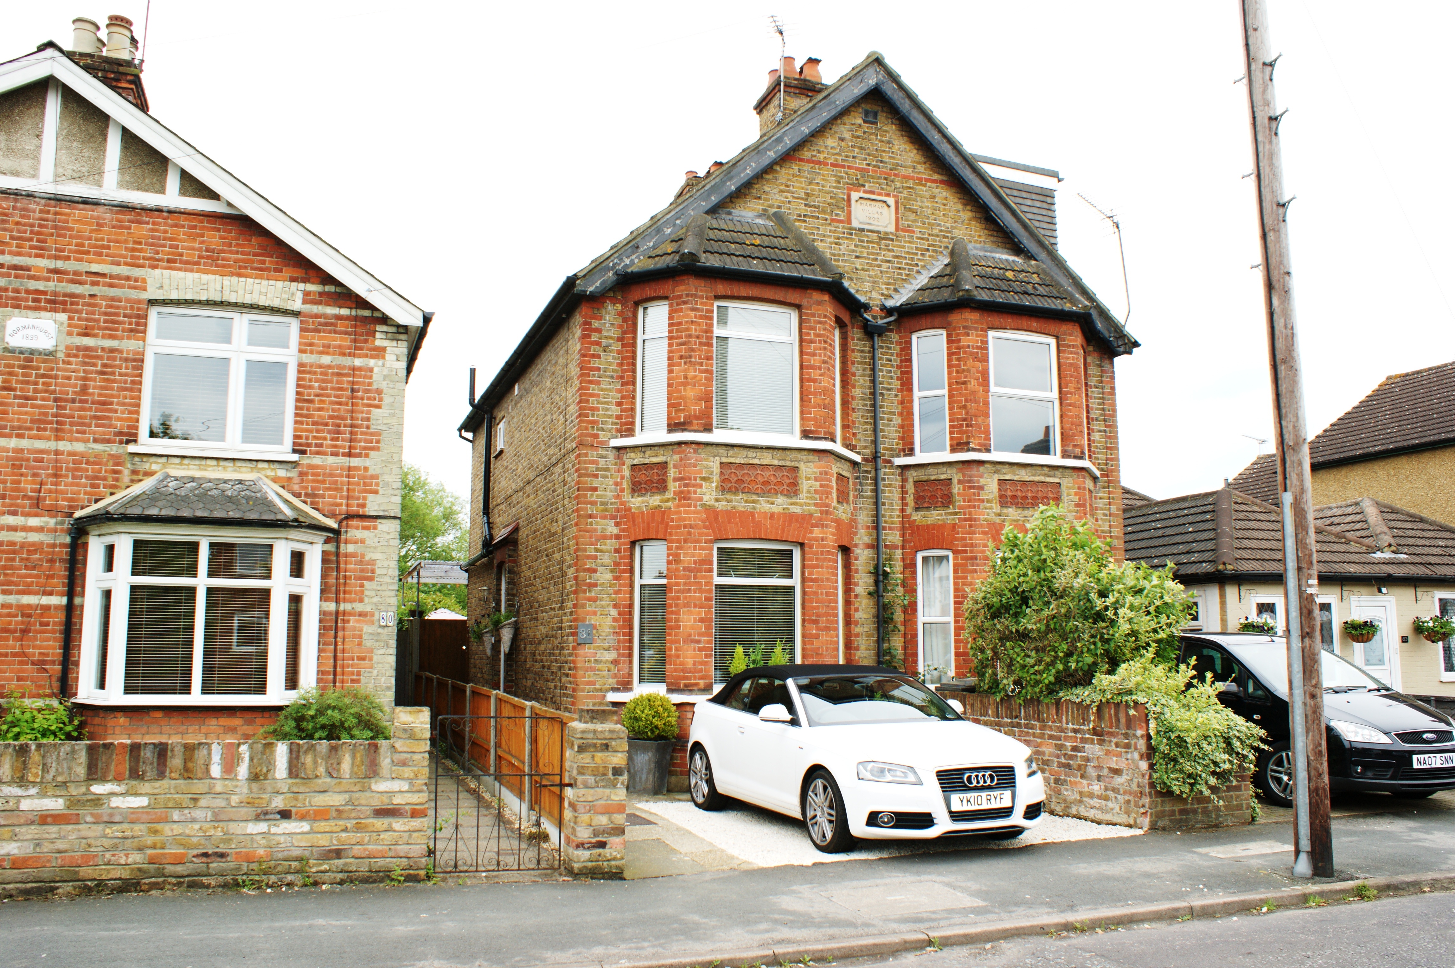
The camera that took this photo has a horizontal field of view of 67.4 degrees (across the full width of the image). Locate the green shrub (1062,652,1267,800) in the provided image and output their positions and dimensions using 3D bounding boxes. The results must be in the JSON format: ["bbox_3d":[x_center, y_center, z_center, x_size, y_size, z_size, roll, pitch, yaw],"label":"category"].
[{"bbox_3d":[3.964,2.227,9.771,1.500,1.350,1.350,3,-8,-21],"label":"green shrub"}]

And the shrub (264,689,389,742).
[{"bbox_3d":[-3.346,2.310,9.143,1.140,1.160,1.100,3,-8,-21],"label":"shrub"}]

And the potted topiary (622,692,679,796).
[{"bbox_3d":[-0.813,2.750,11.392,0.580,1.060,0.580,3,-8,-21],"label":"potted topiary"}]

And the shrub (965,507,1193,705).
[{"bbox_3d":[3.543,1.694,11.032,1.750,2.950,1.950,3,-8,-21],"label":"shrub"}]

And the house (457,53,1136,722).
[{"bbox_3d":[0.380,-0.722,17.847,8.200,9.700,10.200,3,-8,-21],"label":"house"}]

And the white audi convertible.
[{"bbox_3d":[1.036,2.322,9.720,1.790,1.420,4.240,3,-8,-22],"label":"white audi convertible"}]

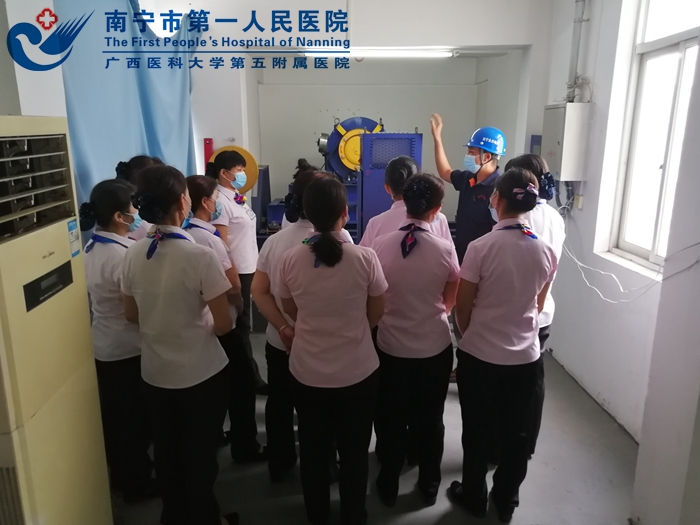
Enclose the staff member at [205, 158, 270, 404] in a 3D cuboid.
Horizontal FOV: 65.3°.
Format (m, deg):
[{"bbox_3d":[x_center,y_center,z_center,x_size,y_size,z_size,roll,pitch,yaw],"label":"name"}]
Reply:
[{"bbox_3d":[-0.730,0.112,3.615,0.370,1.660,0.440,1,13,5],"label":"staff member"}]

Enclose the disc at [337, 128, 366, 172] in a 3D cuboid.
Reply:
[{"bbox_3d":[0.080,-1.000,4.900,0.390,0.390,0.080,0,13,0],"label":"disc"}]

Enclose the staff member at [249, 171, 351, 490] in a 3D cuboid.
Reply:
[{"bbox_3d":[-0.235,0.332,2.803,0.470,1.590,0.330,6,14,24],"label":"staff member"}]

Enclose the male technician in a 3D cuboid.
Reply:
[{"bbox_3d":[0.765,0.005,3.590,0.520,1.880,0.550,-6,14,-24],"label":"male technician"}]

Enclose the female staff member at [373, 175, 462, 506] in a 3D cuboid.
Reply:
[{"bbox_3d":[0.305,0.379,2.609,0.430,1.585,0.300,3,13,14],"label":"female staff member"}]

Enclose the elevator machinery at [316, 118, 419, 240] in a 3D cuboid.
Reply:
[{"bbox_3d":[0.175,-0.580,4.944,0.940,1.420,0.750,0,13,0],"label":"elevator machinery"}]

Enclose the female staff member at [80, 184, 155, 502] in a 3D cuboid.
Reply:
[{"bbox_3d":[-1.075,0.379,2.629,0.420,1.575,0.310,11,17,41],"label":"female staff member"}]

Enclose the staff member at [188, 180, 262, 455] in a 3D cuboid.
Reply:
[{"bbox_3d":[-0.680,0.316,2.953,0.330,1.555,0.420,-10,16,-37],"label":"staff member"}]

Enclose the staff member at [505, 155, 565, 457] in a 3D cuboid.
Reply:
[{"bbox_3d":[0.920,0.267,2.932,0.430,1.660,0.310,-7,14,-27],"label":"staff member"}]

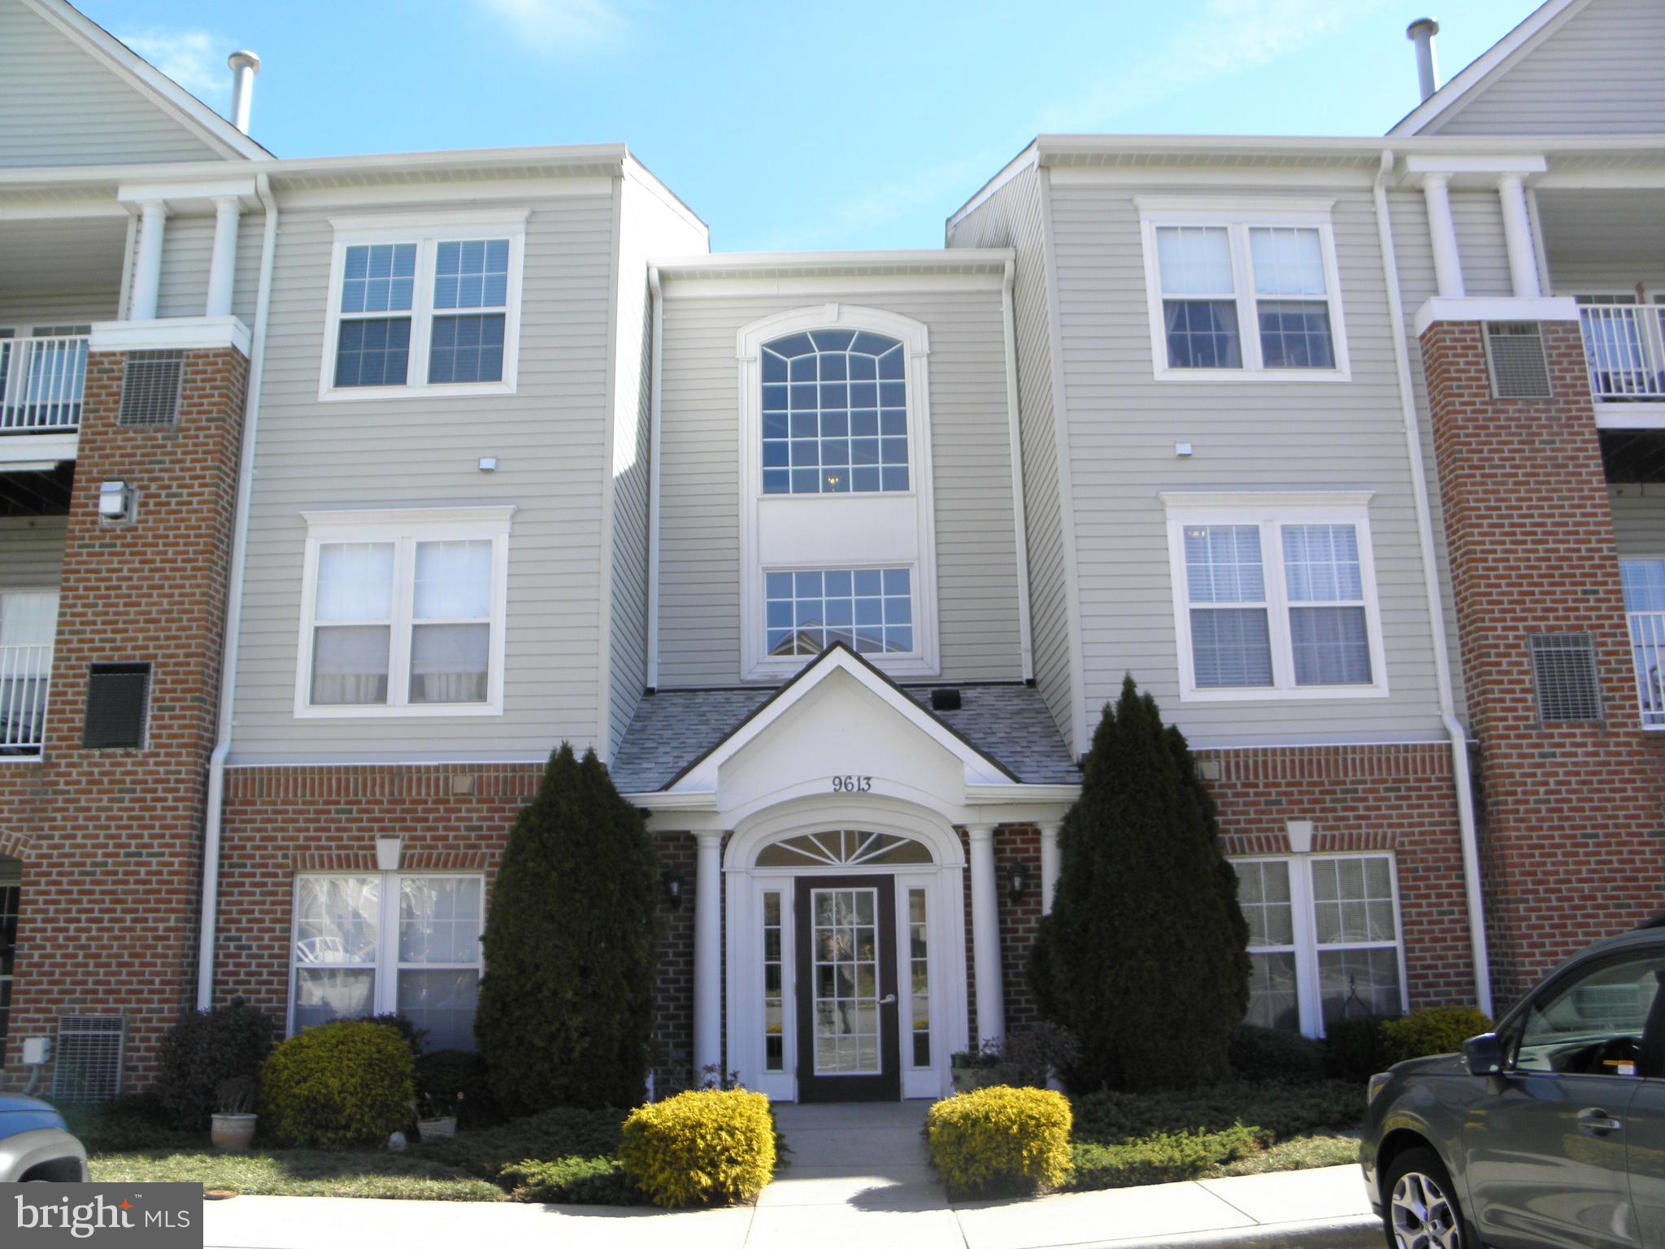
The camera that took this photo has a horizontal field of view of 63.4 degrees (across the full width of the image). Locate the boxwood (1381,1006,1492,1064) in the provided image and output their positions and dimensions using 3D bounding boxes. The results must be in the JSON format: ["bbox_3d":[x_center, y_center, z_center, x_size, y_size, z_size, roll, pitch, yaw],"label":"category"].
[{"bbox_3d":[4.831,3.399,10.691,1.000,0.760,0.920,-1,-13,0],"label":"boxwood"}]

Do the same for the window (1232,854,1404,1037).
[{"bbox_3d":[4.256,2.896,12.090,1.740,1.670,0.120,-1,-13,0],"label":"window"}]

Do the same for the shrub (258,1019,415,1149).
[{"bbox_3d":[-3.920,3.587,10.634,1.280,0.950,1.150,-1,-13,0],"label":"shrub"}]

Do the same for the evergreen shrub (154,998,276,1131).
[{"bbox_3d":[-5.056,3.606,11.025,0.996,0.906,0.896,-1,-13,0],"label":"evergreen shrub"}]

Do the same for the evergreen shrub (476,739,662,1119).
[{"bbox_3d":[-2.240,2.511,11.381,1.514,3.048,1.454,-1,-13,0],"label":"evergreen shrub"}]

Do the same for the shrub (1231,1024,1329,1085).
[{"bbox_3d":[3.839,3.658,11.419,0.817,0.548,0.797,-1,-13,0],"label":"shrub"}]

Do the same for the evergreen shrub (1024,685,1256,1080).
[{"bbox_3d":[2.580,2.167,11.383,1.863,3.526,1.743,-1,-13,0],"label":"evergreen shrub"}]

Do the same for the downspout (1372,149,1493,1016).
[{"bbox_3d":[5.756,-0.405,12.875,0.120,8.984,0.458,-1,-13,0],"label":"downspout"}]

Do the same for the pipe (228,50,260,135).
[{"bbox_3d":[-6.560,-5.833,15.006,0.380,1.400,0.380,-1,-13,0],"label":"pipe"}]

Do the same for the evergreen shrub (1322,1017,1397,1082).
[{"bbox_3d":[4.324,3.493,10.877,0.780,0.700,0.750,-1,-13,0],"label":"evergreen shrub"}]

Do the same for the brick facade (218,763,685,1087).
[{"bbox_3d":[-3.365,2.765,12.020,4.330,3.060,0.480,-1,-13,0],"label":"brick facade"}]

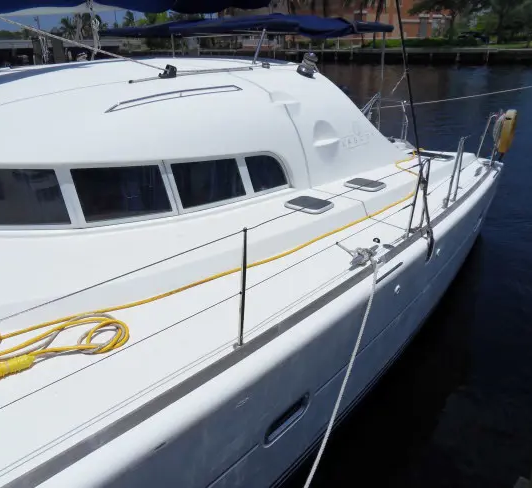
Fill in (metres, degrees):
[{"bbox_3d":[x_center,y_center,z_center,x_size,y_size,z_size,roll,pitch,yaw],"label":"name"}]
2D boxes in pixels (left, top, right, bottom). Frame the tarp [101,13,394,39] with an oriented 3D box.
[{"bbox_3d":[-0.437,-2.749,5.685,3.650,0.300,1.780,21,32,37],"label":"tarp"}]

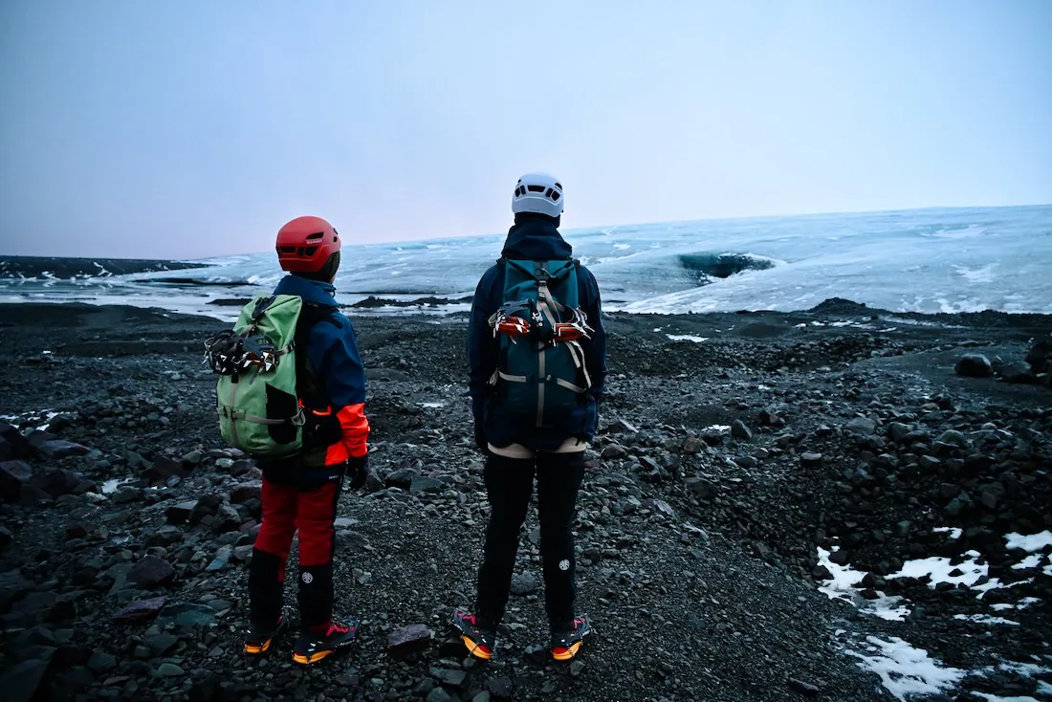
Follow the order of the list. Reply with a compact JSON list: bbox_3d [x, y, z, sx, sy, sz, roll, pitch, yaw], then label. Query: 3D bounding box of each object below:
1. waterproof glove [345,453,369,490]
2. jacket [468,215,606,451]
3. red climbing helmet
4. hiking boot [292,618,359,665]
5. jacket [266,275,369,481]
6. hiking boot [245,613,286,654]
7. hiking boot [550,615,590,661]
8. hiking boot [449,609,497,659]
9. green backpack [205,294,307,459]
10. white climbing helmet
[{"bbox_3d":[-0.660,0.468,2.753,0.090,0.160,0.110,3,6,33],"label":"waterproof glove"},{"bbox_3d":[0.045,-0.081,2.774,0.530,0.890,0.340,0,5,1],"label":"jacket"},{"bbox_3d":[-0.860,-0.417,2.774,0.215,0.195,0.270,4,7,38],"label":"red climbing helmet"},{"bbox_3d":[-0.820,1.160,2.877,0.105,0.130,0.285,5,7,44],"label":"hiking boot"},{"bbox_3d":[-0.825,0.088,2.789,0.490,0.770,0.330,3,6,33],"label":"jacket"},{"bbox_3d":[-1.085,1.148,2.956,0.105,0.130,0.280,2,5,18],"label":"hiking boot"},{"bbox_3d":[0.178,1.151,2.916,0.110,0.135,0.295,2,6,24],"label":"hiking boot"},{"bbox_3d":[-0.225,1.151,2.916,0.110,0.135,0.295,-3,6,-26],"label":"hiking boot"},{"bbox_3d":[-0.985,0.081,2.598,0.300,0.580,0.280,3,6,32],"label":"green backpack"},{"bbox_3d":[0.048,-0.602,2.767,0.215,0.170,0.275,0,5,2],"label":"white climbing helmet"}]

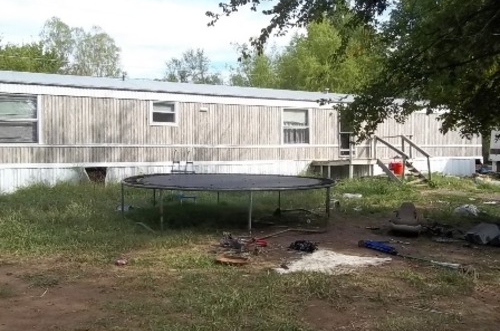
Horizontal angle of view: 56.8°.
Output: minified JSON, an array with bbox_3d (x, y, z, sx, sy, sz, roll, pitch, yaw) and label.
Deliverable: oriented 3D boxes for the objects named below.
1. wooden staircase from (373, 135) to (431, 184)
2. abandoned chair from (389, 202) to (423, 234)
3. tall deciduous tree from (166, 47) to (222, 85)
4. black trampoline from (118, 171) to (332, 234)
[{"bbox_3d":[5.660,-0.209,17.250,1.400,1.850,1.500,-1,3,-28],"label":"wooden staircase"},{"bbox_3d":[2.640,0.871,7.750,0.550,0.480,0.620,1,3,21],"label":"abandoned chair"},{"bbox_3d":[-5.500,-5.920,45.000,5.700,11.000,5.500,0,2,0],"label":"tall deciduous tree"},{"bbox_3d":[-0.404,0.656,9.500,4.270,0.790,4.270,0,2,0],"label":"black trampoline"}]

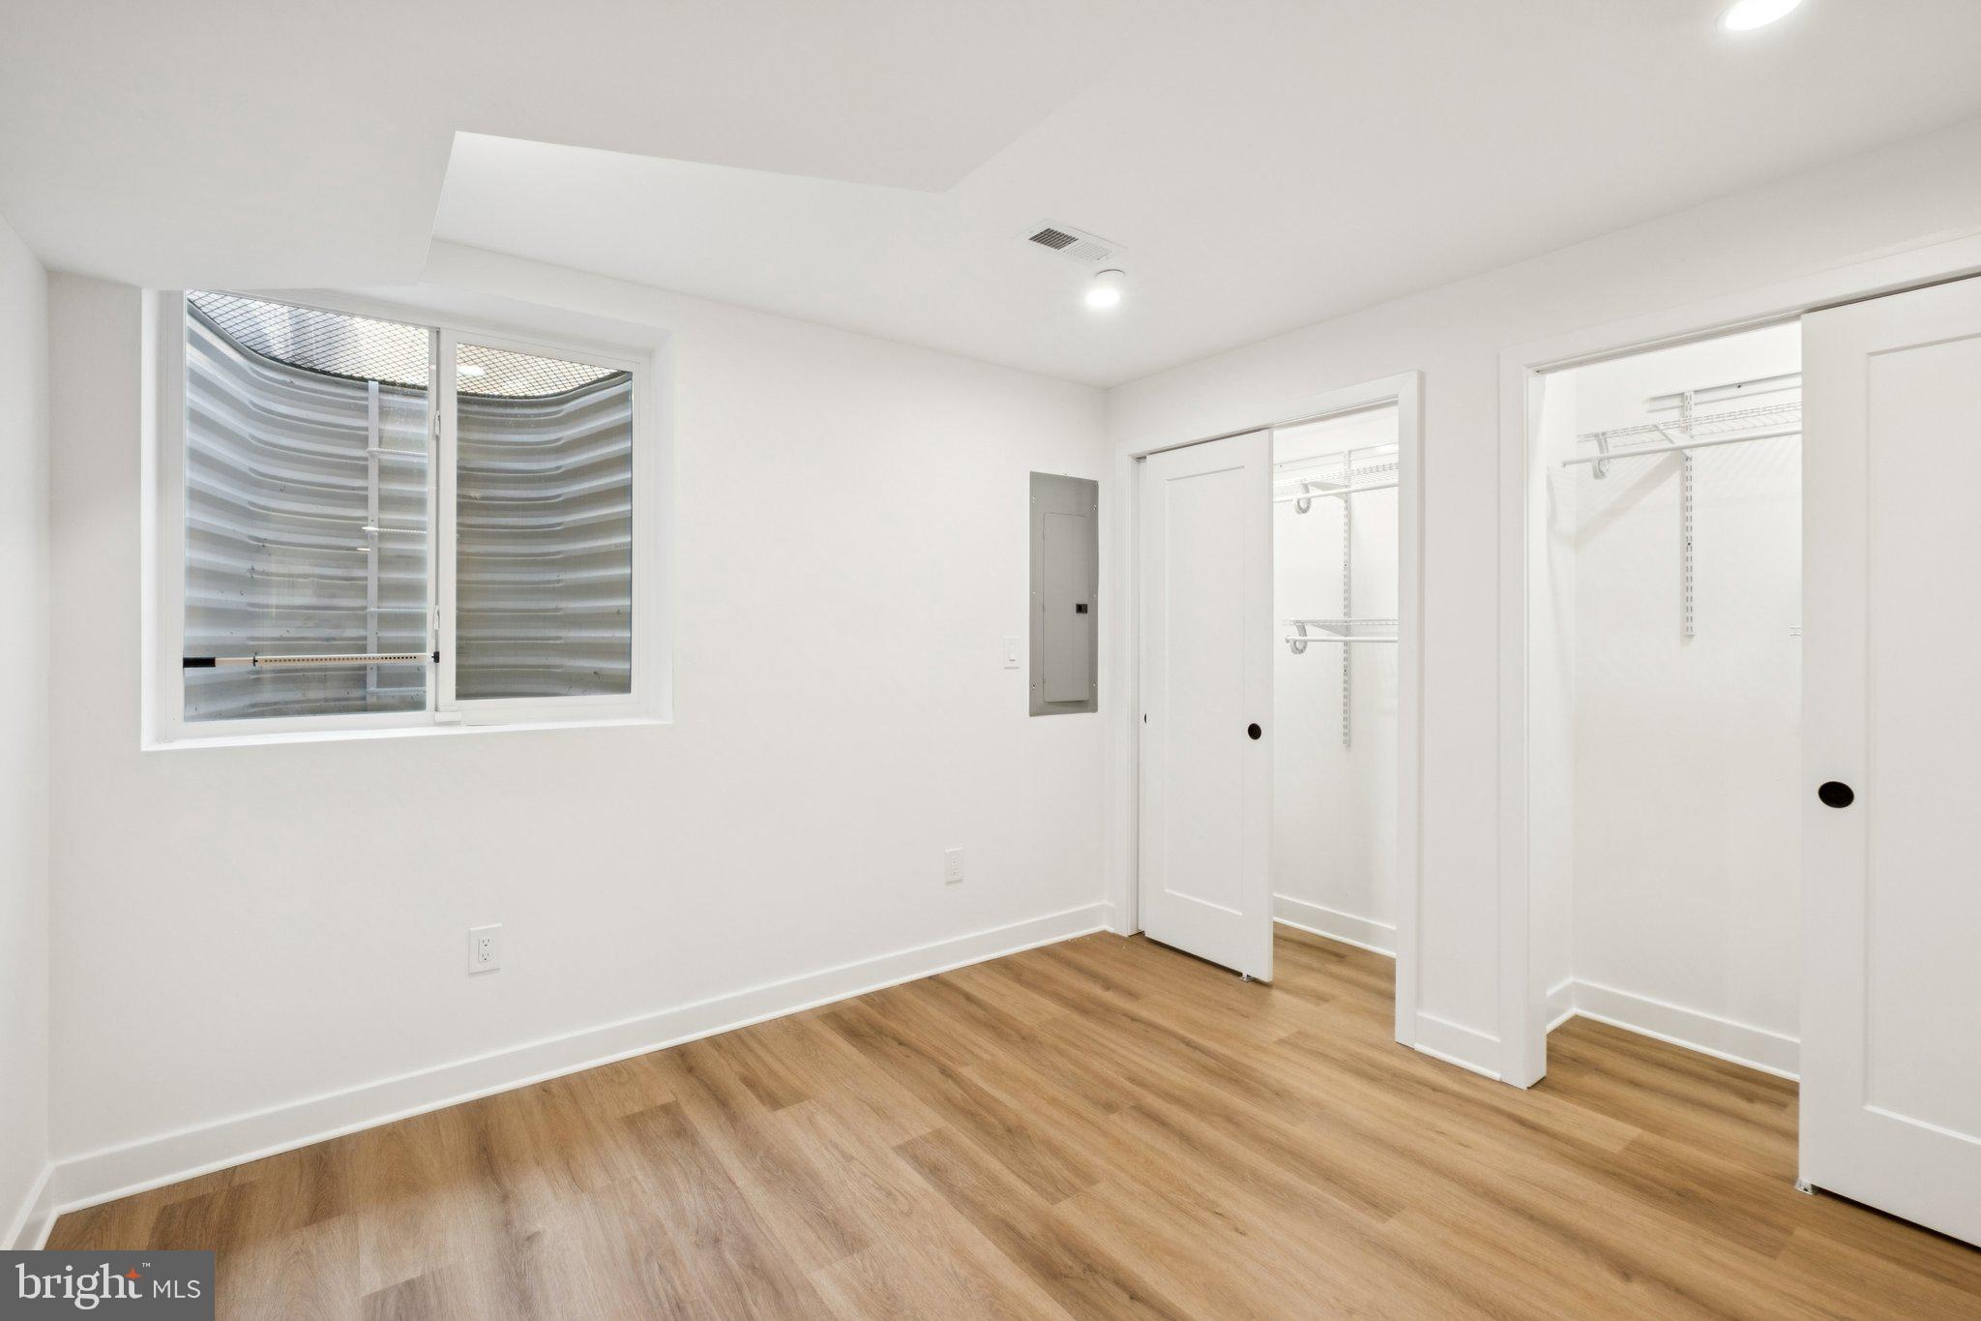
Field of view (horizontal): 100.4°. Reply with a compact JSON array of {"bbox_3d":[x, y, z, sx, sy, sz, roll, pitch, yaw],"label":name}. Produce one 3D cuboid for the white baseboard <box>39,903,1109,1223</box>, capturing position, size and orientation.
[{"bbox_3d":[-0.782,1.183,2.818,3.250,0.116,0.018,0,0,-37],"label":"white baseboard"}]

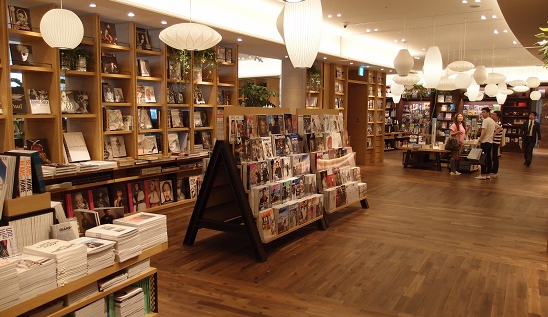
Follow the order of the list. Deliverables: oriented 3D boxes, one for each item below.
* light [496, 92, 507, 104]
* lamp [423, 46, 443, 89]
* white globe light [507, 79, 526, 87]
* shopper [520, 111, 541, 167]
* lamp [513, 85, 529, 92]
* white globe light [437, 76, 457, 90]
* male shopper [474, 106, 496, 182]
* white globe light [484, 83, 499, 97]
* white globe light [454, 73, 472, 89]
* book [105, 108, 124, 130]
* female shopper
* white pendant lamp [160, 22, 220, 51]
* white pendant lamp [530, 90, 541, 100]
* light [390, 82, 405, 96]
[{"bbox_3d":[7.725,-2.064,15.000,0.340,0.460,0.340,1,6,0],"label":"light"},{"bbox_3d":[3.292,-1.880,9.150,0.390,0.850,0.390,1,6,0],"label":"lamp"},{"bbox_3d":[7.535,-2.309,13.700,0.635,0.225,0.635,0,6,0],"label":"white globe light"},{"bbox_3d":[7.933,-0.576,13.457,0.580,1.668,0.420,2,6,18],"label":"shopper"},{"bbox_3d":[7.928,-2.220,14.200,0.530,0.195,0.530,0,6,0],"label":"lamp"},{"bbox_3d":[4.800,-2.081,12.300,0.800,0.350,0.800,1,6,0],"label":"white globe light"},{"bbox_3d":[5.158,-0.370,10.742,0.520,1.730,0.460,-6,9,-44],"label":"male shopper"},{"bbox_3d":[6.095,-1.894,12.400,0.375,0.360,0.375,1,6,0],"label":"white globe light"},{"bbox_3d":[3.853,-1.555,9.000,0.355,0.315,0.355,0,6,0],"label":"white globe light"},{"bbox_3d":[-2.378,-0.570,6.650,0.030,0.320,0.250,-7,1,32],"label":"book"},{"bbox_3d":[4.864,-0.374,11.591,0.420,1.616,0.480,5,8,38],"label":"female shopper"},{"bbox_3d":[-0.842,-1.233,4.500,0.640,0.265,0.640,0,6,0],"label":"white pendant lamp"},{"bbox_3d":[9.922,-2.372,16.800,0.425,0.360,0.425,0,6,0],"label":"white pendant lamp"},{"bbox_3d":[3.550,-1.982,12.700,0.370,0.350,0.370,1,6,0],"label":"light"}]

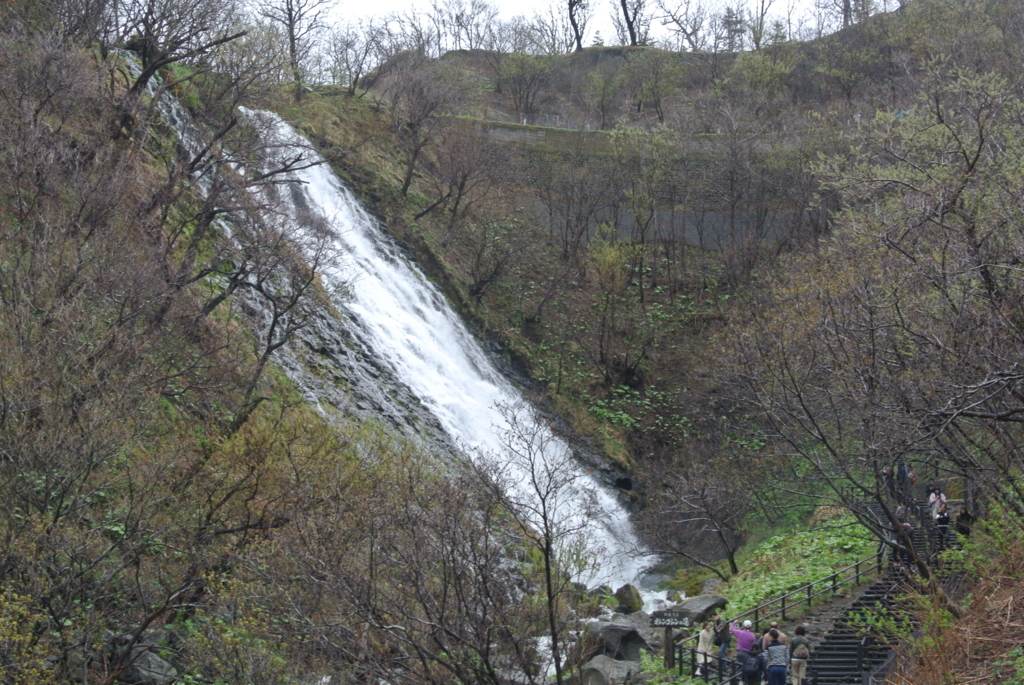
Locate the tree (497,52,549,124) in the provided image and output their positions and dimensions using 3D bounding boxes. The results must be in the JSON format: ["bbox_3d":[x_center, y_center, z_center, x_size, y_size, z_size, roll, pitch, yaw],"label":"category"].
[{"bbox_3d":[0.866,-20.958,148.000,4.200,5.900,3.900,0,-7,0],"label":"tree"}]

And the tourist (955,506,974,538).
[{"bbox_3d":[15.262,6.358,60.500,0.550,1.620,0.420,-2,-7,18],"label":"tourist"}]

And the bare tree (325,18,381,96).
[{"bbox_3d":[-10.671,-19.067,120.000,3.700,5.200,3.400,0,-7,0],"label":"bare tree"}]

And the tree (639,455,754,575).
[{"bbox_3d":[6.826,6.402,66.000,4.300,4.500,3.800,0,-7,0],"label":"tree"}]

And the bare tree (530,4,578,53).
[{"bbox_3d":[3.771,-28.443,163.000,4.100,4.600,3.600,0,-7,0],"label":"bare tree"}]

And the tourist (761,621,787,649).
[{"bbox_3d":[6.633,7.902,45.500,0.580,1.670,0.420,2,-7,-15],"label":"tourist"}]

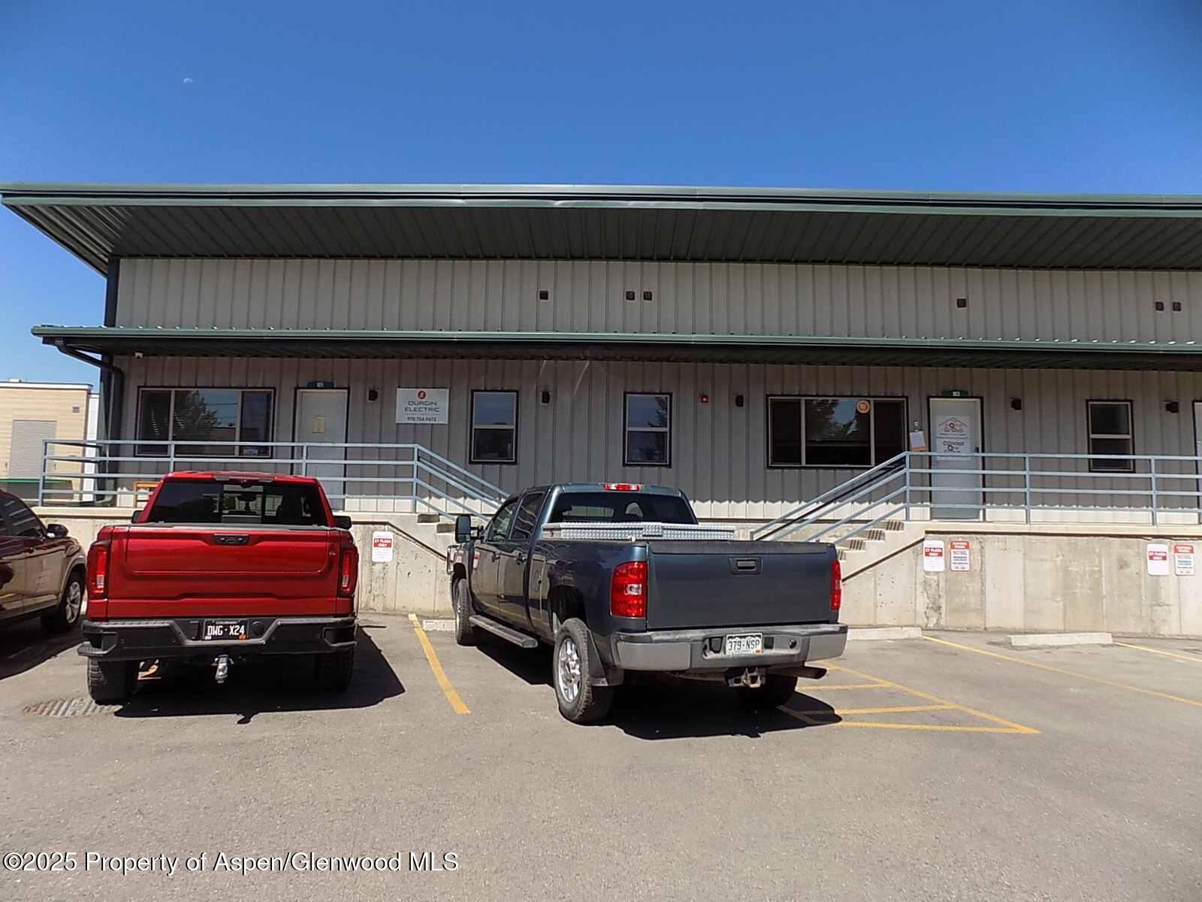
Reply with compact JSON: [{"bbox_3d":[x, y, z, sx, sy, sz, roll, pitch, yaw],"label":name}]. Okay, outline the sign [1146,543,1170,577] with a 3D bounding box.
[{"bbox_3d":[8.473,1.659,12.144,0.310,0.465,0.020,1,-5,1],"label":"sign"}]

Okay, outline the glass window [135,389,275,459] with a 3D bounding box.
[{"bbox_3d":[-6.927,-0.489,13.993,2.420,1.220,0.100,1,-5,1],"label":"glass window"}]

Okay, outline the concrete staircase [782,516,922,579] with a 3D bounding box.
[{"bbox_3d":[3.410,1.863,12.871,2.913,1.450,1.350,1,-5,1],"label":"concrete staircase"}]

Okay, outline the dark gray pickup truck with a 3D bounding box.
[{"bbox_3d":[-0.044,1.338,8.500,2.200,1.970,6.150,3,-6,-21],"label":"dark gray pickup truck"}]

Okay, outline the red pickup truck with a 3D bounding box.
[{"bbox_3d":[-3.861,1.246,8.536,2.200,1.980,5.920,3,-6,-22],"label":"red pickup truck"}]

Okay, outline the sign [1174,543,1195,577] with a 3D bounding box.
[{"bbox_3d":[8.875,1.667,12.139,0.305,0.465,0.020,1,-5,1],"label":"sign"}]

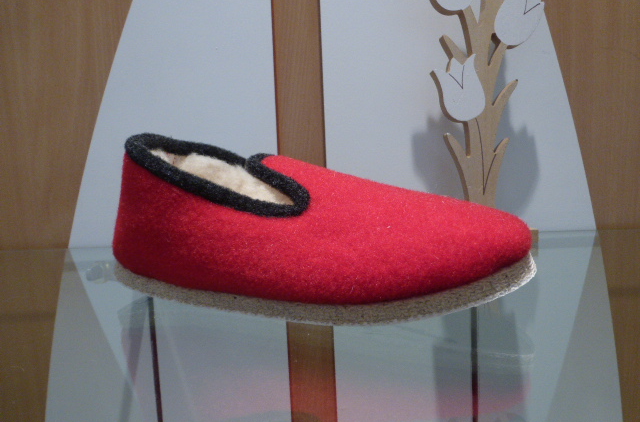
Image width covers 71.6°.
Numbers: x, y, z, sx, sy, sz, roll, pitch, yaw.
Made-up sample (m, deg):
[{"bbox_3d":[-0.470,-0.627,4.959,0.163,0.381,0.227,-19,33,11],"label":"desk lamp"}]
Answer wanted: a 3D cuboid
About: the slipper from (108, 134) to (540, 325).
[{"bbox_3d":[-0.017,-0.001,0.269,0.265,0.105,0.094,-1,6,19],"label":"slipper"}]

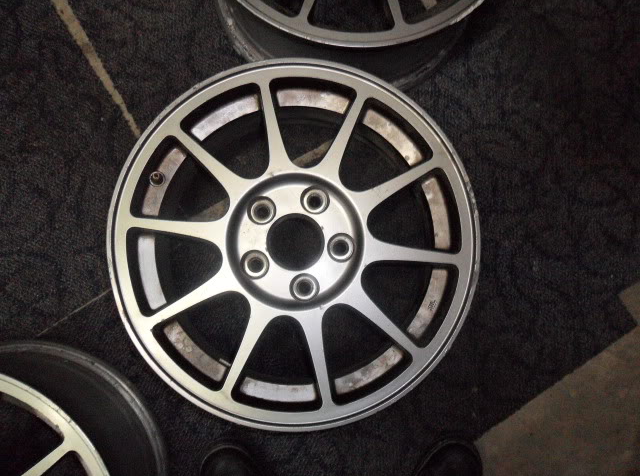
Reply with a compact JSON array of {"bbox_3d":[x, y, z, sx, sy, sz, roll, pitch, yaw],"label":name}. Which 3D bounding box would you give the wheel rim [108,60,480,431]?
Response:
[{"bbox_3d":[-0.032,0.009,0.688,0.443,0.194,0.443,0,86,-2],"label":"wheel rim"}]

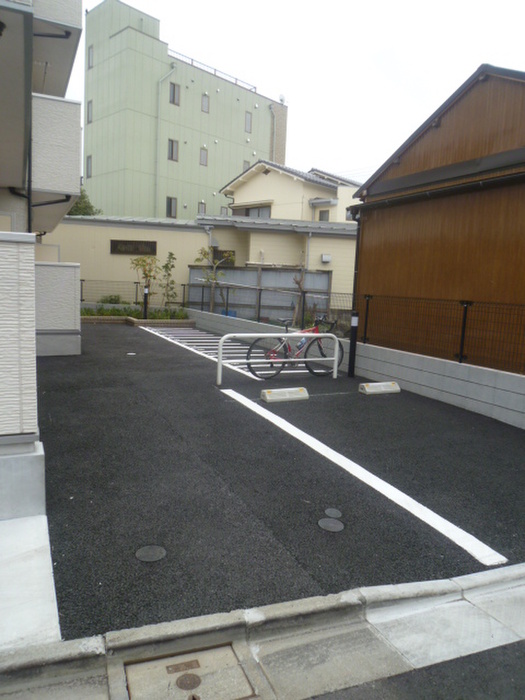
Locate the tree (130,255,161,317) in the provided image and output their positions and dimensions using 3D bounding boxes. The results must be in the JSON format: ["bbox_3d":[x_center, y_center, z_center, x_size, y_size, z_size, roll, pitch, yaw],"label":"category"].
[{"bbox_3d":[-3.789,-2.089,15.716,0.970,2.000,0.900,3,7,0],"label":"tree"}]

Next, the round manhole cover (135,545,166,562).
[{"bbox_3d":[-0.593,1.091,2.579,0.160,0.030,0.160,3,7,0],"label":"round manhole cover"}]

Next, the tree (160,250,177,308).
[{"bbox_3d":[-3.116,-2.245,16.138,0.520,2.070,0.500,3,7,0],"label":"tree"}]

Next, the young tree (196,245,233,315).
[{"bbox_3d":[-1.592,-2.289,16.098,1.300,2.250,1.150,3,7,0],"label":"young tree"}]

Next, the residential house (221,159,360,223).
[{"bbox_3d":[2.091,-5.610,24.958,6.600,7.200,6.800,9,10,39],"label":"residential house"}]

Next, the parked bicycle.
[{"bbox_3d":[0.555,-0.042,7.656,1.660,1.000,0.450,0,8,-20],"label":"parked bicycle"}]

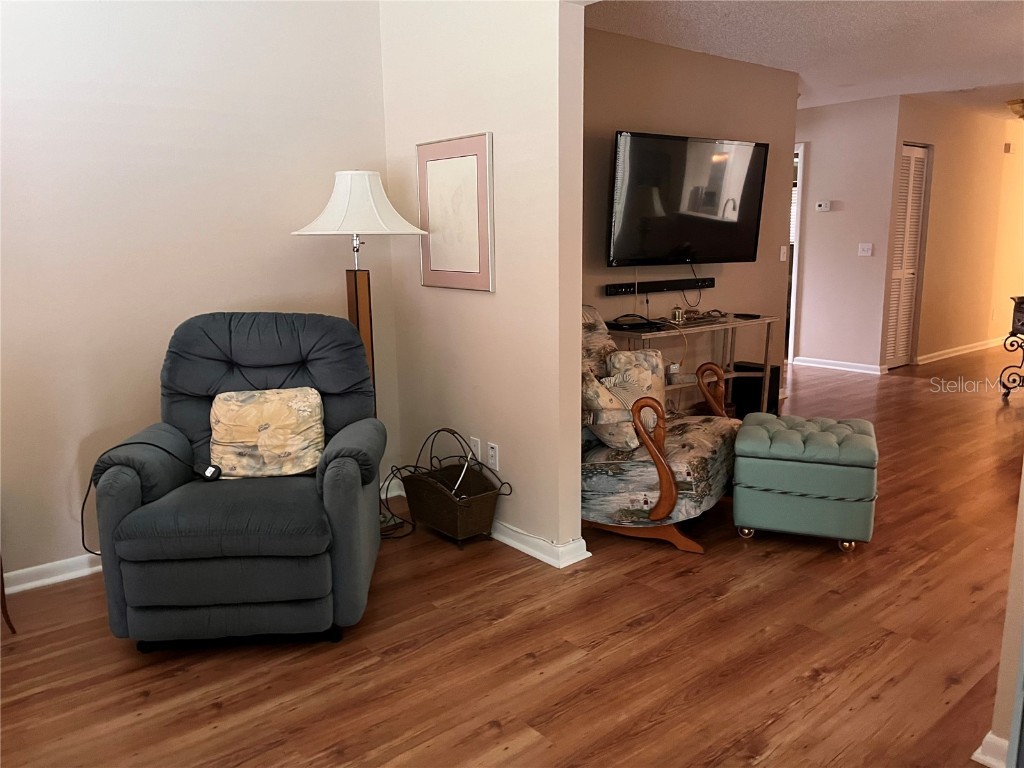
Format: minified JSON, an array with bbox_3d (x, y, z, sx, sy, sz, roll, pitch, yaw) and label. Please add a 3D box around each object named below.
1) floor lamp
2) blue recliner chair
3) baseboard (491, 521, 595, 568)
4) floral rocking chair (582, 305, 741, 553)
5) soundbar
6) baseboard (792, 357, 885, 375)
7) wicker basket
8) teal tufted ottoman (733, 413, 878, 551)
[{"bbox_3d":[-0.633,-0.116,3.321,0.565,1.555,0.565,-2,11,-4],"label":"floor lamp"},{"bbox_3d":[-0.917,0.269,2.814,0.830,1.000,0.900,-2,11,-4],"label":"blue recliner chair"},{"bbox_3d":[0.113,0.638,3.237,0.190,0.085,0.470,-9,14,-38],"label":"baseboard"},{"bbox_3d":[0.585,0.115,3.547,0.880,0.980,0.880,5,12,27],"label":"floral rocking chair"},{"bbox_3d":[0.959,-0.622,4.905,1.026,0.067,0.050,-9,14,-38],"label":"soundbar"},{"bbox_3d":[3.072,-0.186,7.290,0.030,0.080,0.840,-9,14,-38],"label":"baseboard"},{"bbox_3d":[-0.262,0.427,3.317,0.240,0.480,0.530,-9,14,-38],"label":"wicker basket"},{"bbox_3d":[1.275,0.405,3.354,0.542,0.465,0.420,3,12,21],"label":"teal tufted ottoman"}]

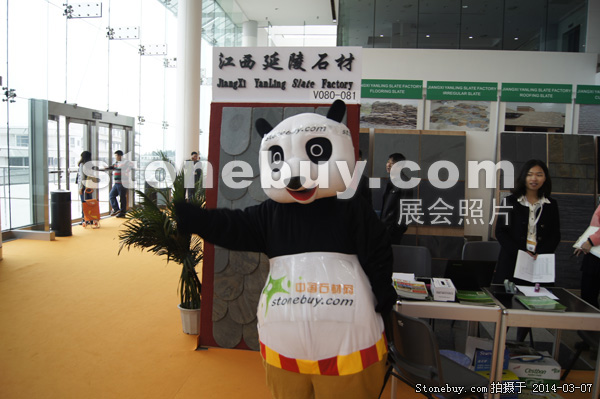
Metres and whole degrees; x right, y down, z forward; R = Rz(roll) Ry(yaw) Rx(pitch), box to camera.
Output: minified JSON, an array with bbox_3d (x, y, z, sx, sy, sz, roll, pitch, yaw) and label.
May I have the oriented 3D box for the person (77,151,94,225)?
[{"bbox_3d":[-4.785,-0.268,10.053,0.340,1.643,0.460,4,5,22],"label":"person"}]

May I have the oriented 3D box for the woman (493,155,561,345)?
[{"bbox_3d":[1.831,0.506,3.571,0.500,1.657,0.300,4,5,25],"label":"woman"}]

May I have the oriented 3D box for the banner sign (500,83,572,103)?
[{"bbox_3d":[3.159,-1.420,6.000,0.930,0.250,0.030,2,5,4],"label":"banner sign"}]

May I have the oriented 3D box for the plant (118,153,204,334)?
[{"bbox_3d":[-1.179,0.385,4.013,0.820,1.618,0.780,3,5,7],"label":"plant"}]

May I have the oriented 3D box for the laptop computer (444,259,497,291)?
[{"bbox_3d":[1.150,0.499,3.158,0.340,0.205,0.337,2,5,-1],"label":"laptop computer"}]

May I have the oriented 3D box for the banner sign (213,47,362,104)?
[{"bbox_3d":[-0.108,-1.022,3.700,1.230,0.455,0.035,2,5,7],"label":"banner sign"}]

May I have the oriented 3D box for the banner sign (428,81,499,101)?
[{"bbox_3d":[2.198,-1.462,6.070,0.930,0.250,0.030,2,5,4],"label":"banner sign"}]

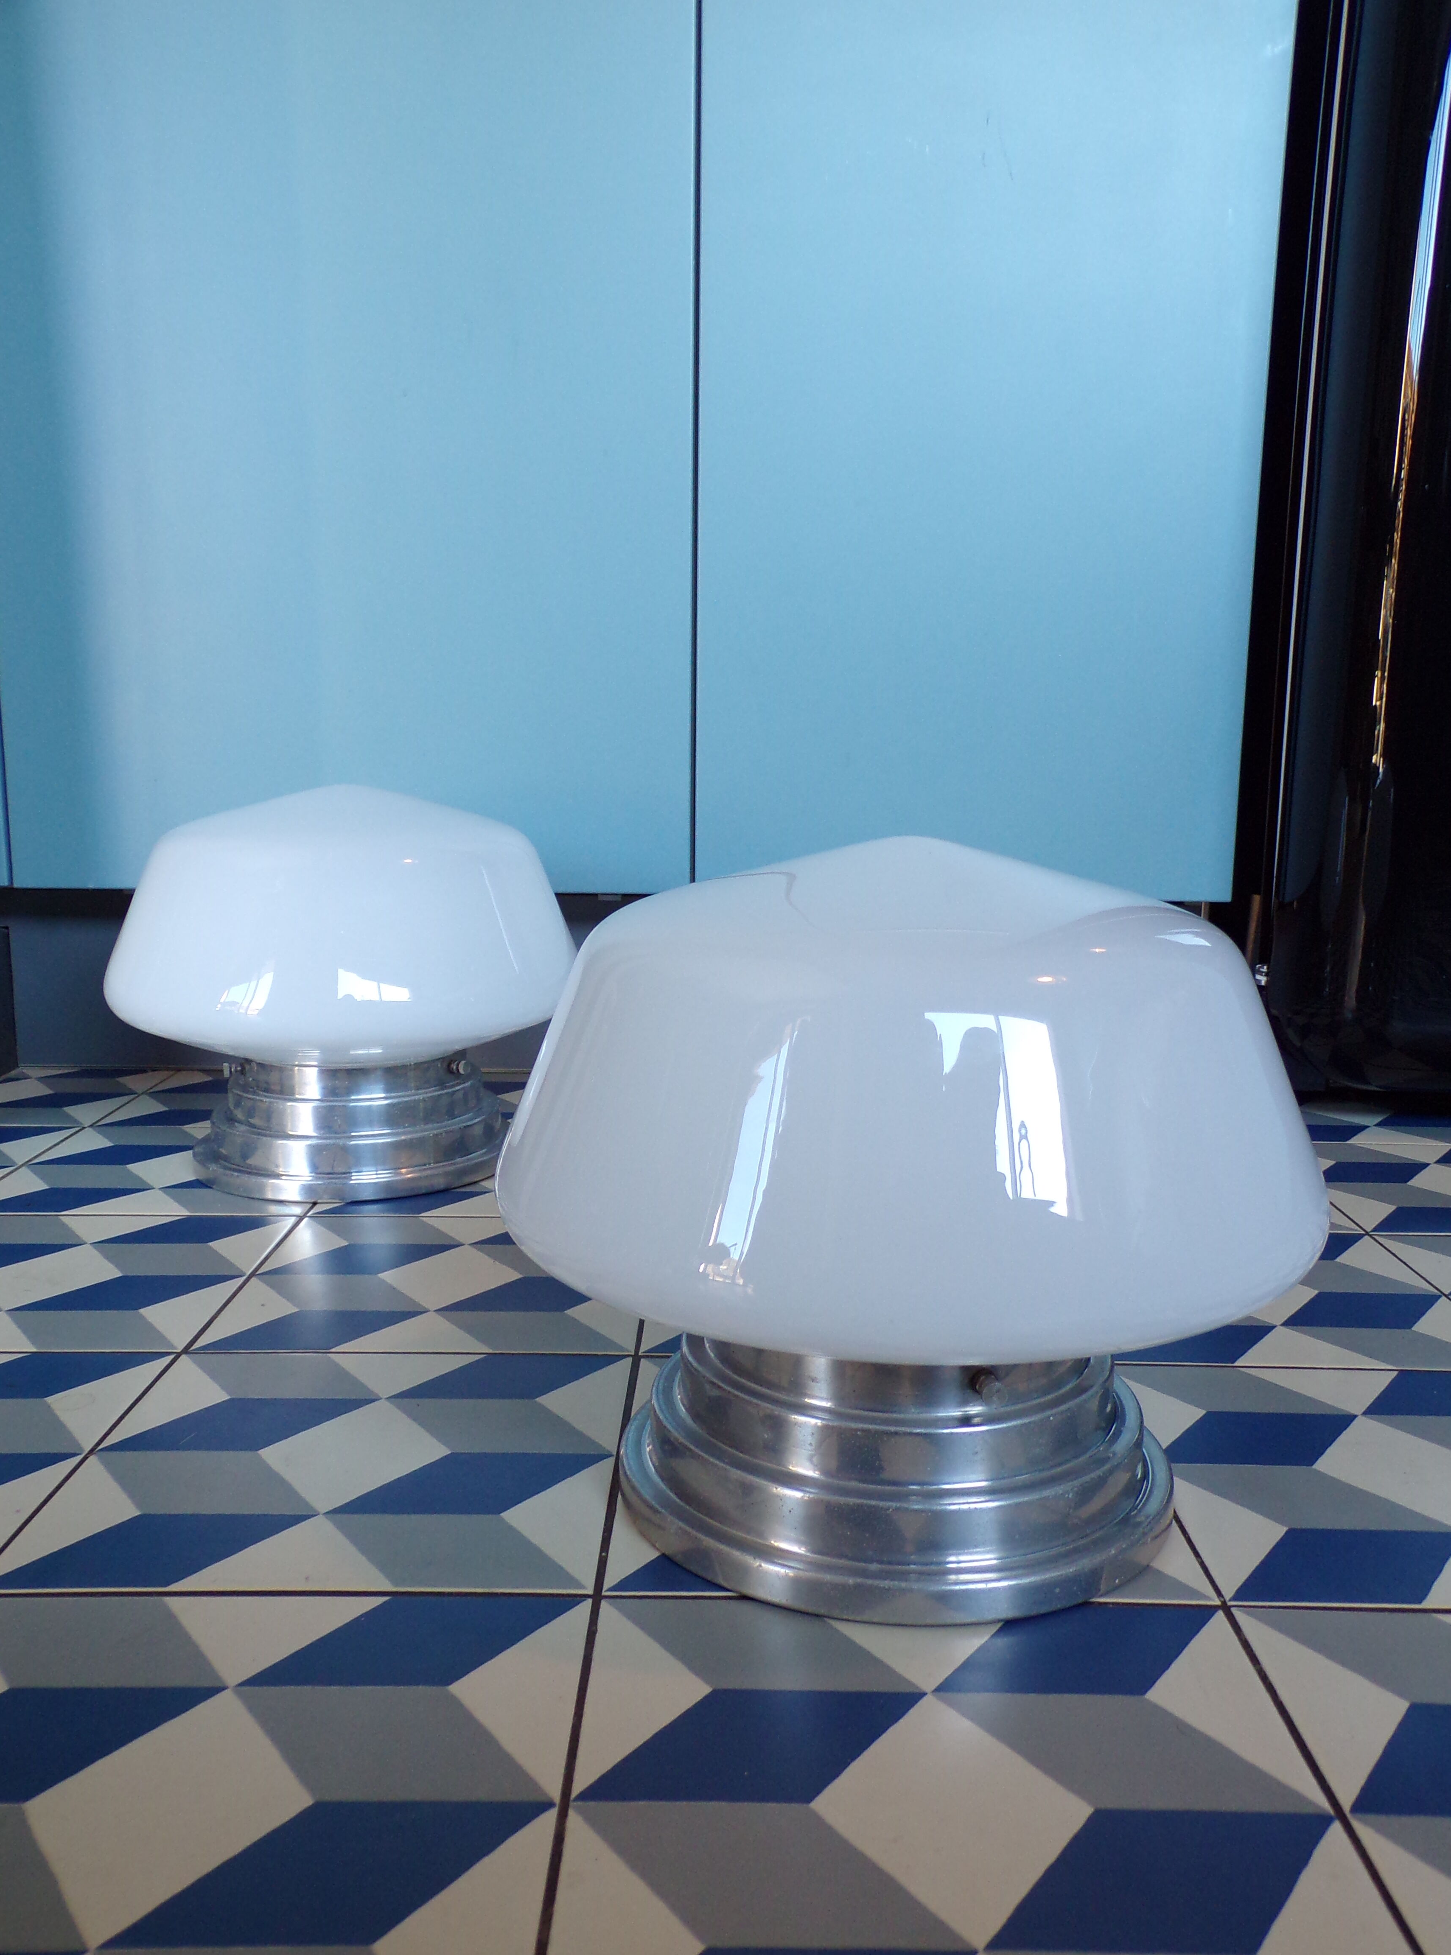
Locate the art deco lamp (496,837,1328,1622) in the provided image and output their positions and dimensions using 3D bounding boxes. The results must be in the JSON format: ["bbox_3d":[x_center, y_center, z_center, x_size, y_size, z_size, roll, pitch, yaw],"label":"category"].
[{"bbox_3d":[0.064,0.069,0.573,0.290,0.240,0.290,1,8,0],"label":"art deco lamp"}]

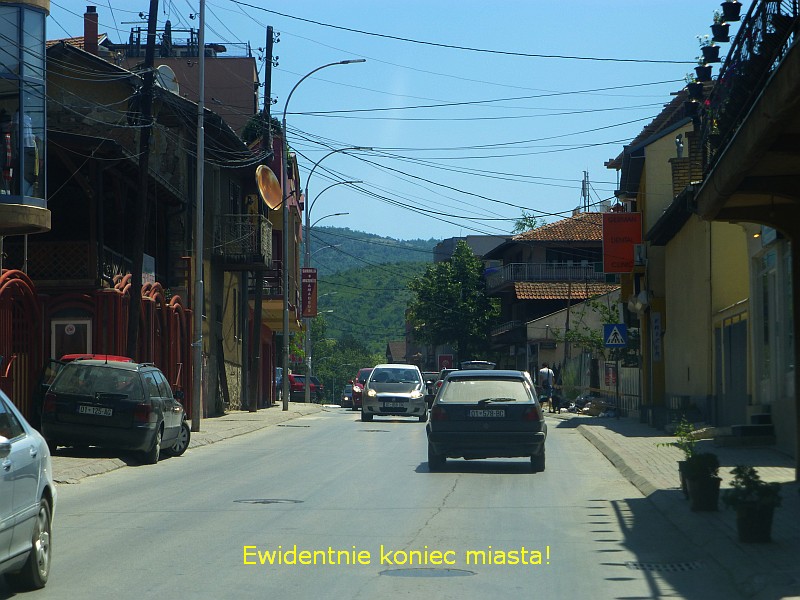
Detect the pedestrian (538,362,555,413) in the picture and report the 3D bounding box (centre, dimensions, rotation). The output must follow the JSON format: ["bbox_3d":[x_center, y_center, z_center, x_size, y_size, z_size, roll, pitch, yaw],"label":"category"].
[{"bbox_3d":[4.717,2.821,76.000,0.550,1.610,0.420,0,-2,0],"label":"pedestrian"}]

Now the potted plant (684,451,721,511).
[{"bbox_3d":[2.957,1.766,23.000,0.350,0.580,0.350,0,-2,0],"label":"potted plant"}]

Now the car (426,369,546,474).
[{"bbox_3d":[1.270,1.740,34.250,1.680,1.415,4.000,0,-2,2],"label":"car"}]

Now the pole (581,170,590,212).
[{"bbox_3d":[11.800,-6.740,150.000,0.600,3.000,0.500,0,-2,0],"label":"pole"}]

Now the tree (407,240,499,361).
[{"bbox_3d":[2.450,0.890,110.000,4.300,7.300,4.300,0,-2,0],"label":"tree"}]

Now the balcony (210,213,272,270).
[{"bbox_3d":[-4.200,-1.510,63.000,1.320,1.250,4.200,0,-2,1],"label":"balcony"}]

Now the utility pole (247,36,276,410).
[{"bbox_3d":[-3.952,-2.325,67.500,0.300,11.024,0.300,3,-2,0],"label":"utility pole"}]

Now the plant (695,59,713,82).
[{"bbox_3d":[3.140,-2.376,24.400,0.186,0.250,0.186,0,-2,0],"label":"plant"}]

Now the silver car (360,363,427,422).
[{"bbox_3d":[-0.117,2.500,63.780,1.690,1.490,4.030,0,-2,1],"label":"silver car"}]

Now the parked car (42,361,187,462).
[{"bbox_3d":[-4.410,1.737,37.422,1.750,1.480,4.670,4,0,3],"label":"parked car"}]

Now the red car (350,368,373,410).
[{"bbox_3d":[-0.720,2.970,79.500,1.700,1.470,4.000,0,-2,-1],"label":"red car"}]

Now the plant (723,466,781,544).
[{"bbox_3d":[2.781,1.614,18.600,0.460,0.600,0.460,0,-2,0],"label":"plant"}]

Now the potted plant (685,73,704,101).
[{"bbox_3d":[3.129,-2.264,25.000,0.210,0.290,0.210,0,-2,0],"label":"potted plant"}]

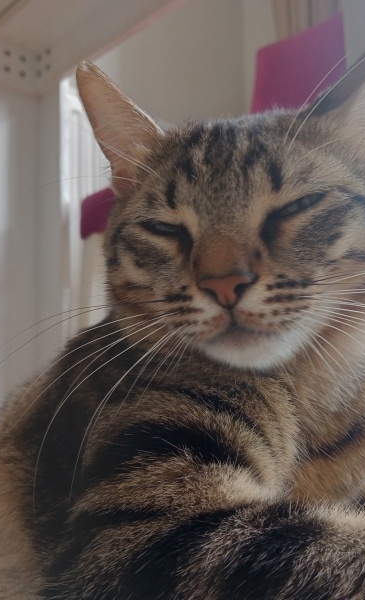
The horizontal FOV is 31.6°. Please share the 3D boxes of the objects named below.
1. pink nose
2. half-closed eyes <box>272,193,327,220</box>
[{"bbox_3d":[0.015,-0.003,0.227,0.019,0.012,0.011,-8,-4,12],"label":"pink nose"},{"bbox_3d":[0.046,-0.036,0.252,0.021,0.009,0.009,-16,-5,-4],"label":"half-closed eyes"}]

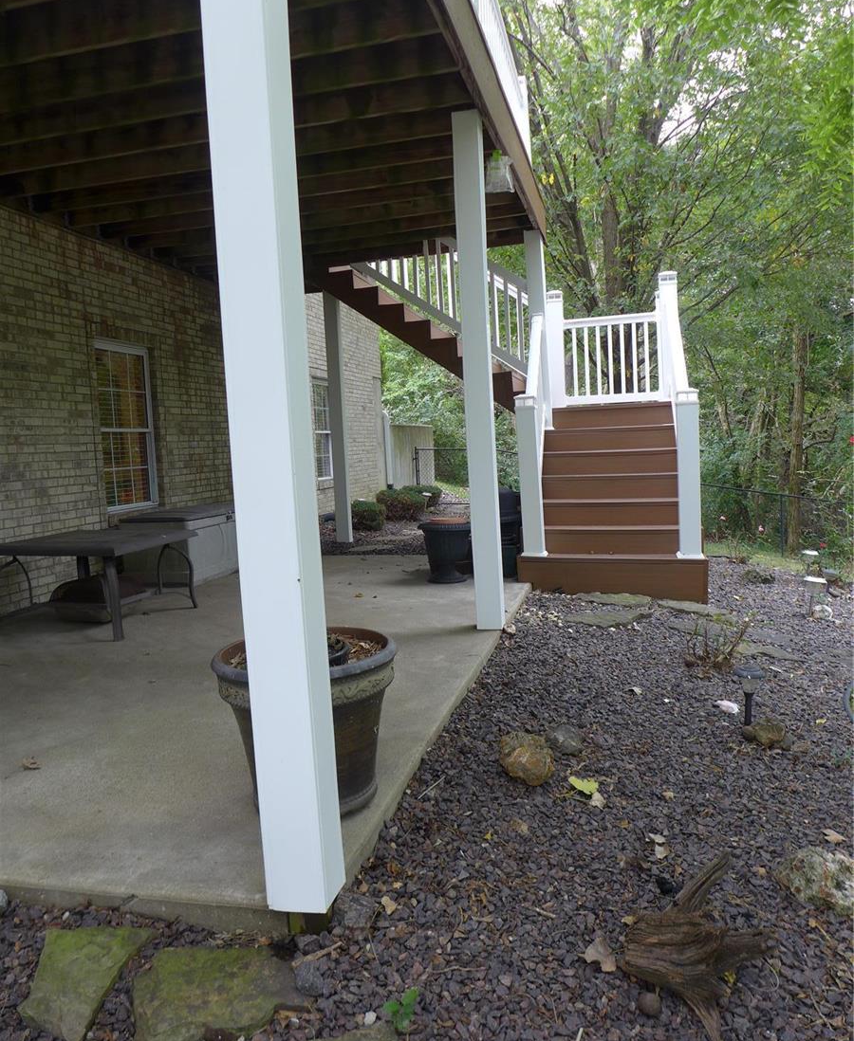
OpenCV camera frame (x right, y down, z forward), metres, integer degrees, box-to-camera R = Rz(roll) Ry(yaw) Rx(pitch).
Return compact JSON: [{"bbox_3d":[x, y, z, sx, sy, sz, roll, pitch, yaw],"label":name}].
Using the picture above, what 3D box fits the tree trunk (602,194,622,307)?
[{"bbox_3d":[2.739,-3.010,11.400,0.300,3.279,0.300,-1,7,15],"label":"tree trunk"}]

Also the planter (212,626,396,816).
[{"bbox_3d":[-0.372,0.644,2.533,0.575,0.474,0.575,-3,6,0],"label":"planter"}]

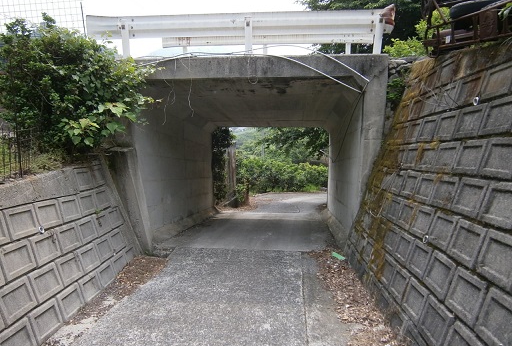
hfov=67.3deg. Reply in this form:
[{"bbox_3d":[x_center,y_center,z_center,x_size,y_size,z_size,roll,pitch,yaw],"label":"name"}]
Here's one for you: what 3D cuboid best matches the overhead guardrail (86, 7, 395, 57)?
[{"bbox_3d":[-0.290,-2.140,6.080,4.750,0.750,0.330,1,7,5],"label":"overhead guardrail"}]

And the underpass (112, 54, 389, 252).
[{"bbox_3d":[0.090,-0.260,8.100,3.950,2.950,5.200,0,3,6],"label":"underpass"}]

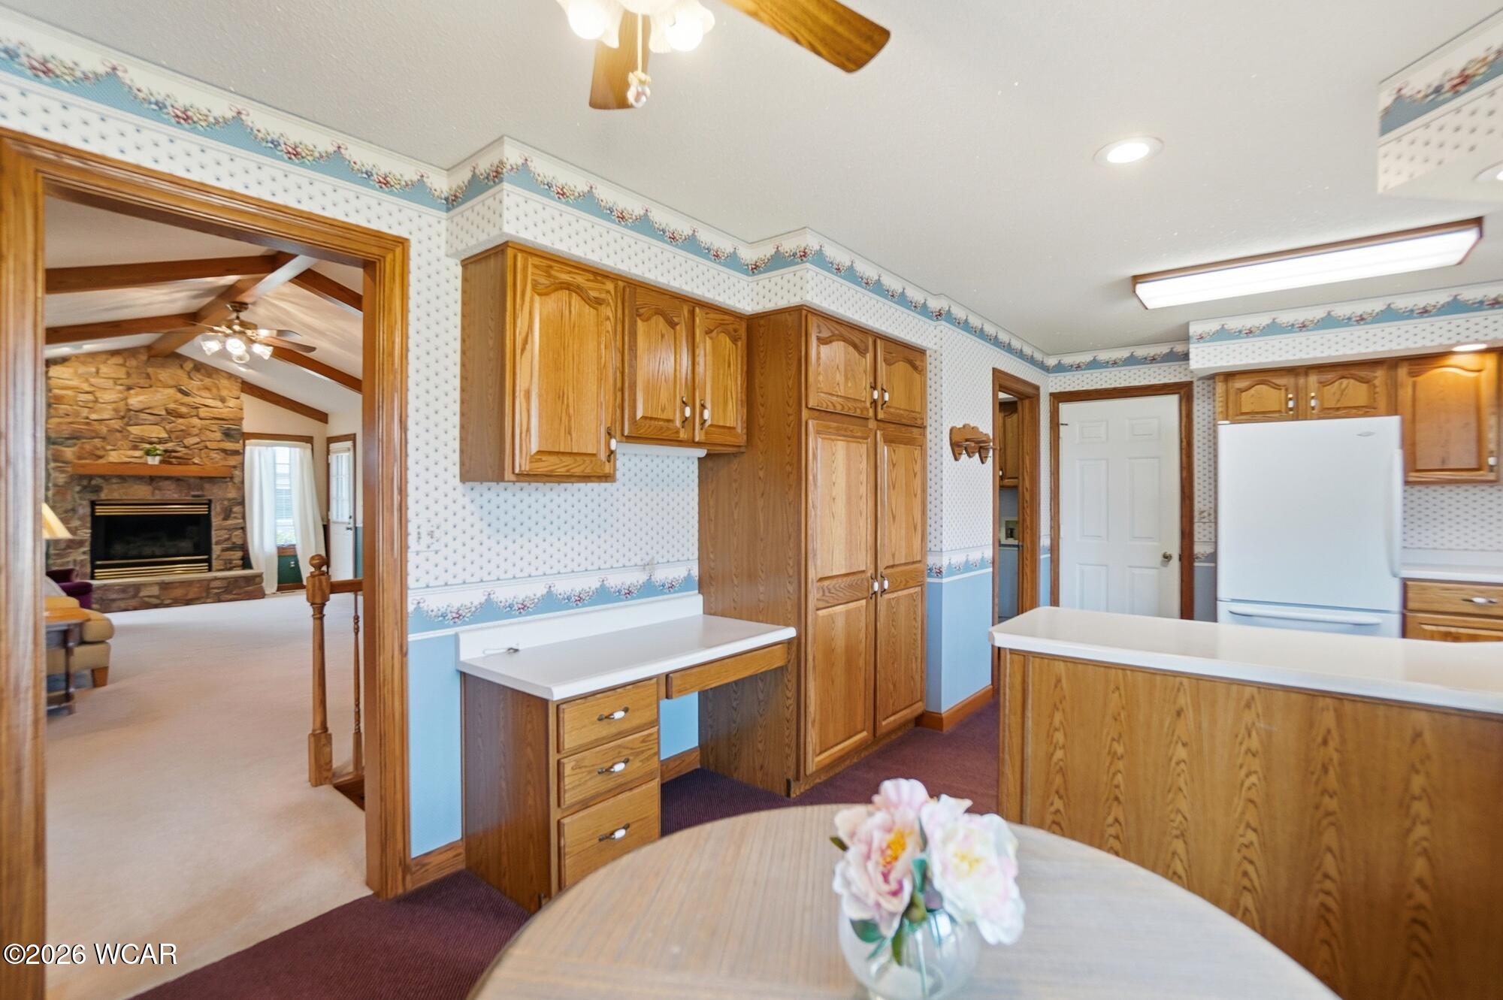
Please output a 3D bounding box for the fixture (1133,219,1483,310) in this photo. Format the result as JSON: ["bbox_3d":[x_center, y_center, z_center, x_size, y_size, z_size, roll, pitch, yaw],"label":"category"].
[{"bbox_3d":[2.590,-1.116,3.045,1.210,0.080,0.390,0,0,37],"label":"fixture"}]

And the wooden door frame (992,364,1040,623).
[{"bbox_3d":[1.832,0.229,4.411,0.139,2.124,1.015,0,0,40],"label":"wooden door frame"}]

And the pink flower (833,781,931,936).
[{"bbox_3d":[0.143,0.394,0.690,0.105,0.155,0.105,0,0,-24],"label":"pink flower"}]

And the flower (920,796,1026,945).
[{"bbox_3d":[0.223,0.372,0.635,0.105,0.130,0.095,0,0,9],"label":"flower"}]

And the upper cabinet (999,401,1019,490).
[{"bbox_3d":[2.237,-0.479,5.536,0.716,0.746,0.328,0,0,40],"label":"upper cabinet"}]

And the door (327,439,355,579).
[{"bbox_3d":[-5.570,0.234,8.500,0.790,2.050,0.050,0,0,39],"label":"door"}]

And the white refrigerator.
[{"bbox_3d":[3.325,0.419,3.787,0.755,1.725,0.770,0,0,39],"label":"white refrigerator"}]

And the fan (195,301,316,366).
[{"bbox_3d":[-4.800,-1.570,5.880,1.120,0.580,1.120,0,0,-35],"label":"fan"}]

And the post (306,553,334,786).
[{"bbox_3d":[-1.985,0.770,2.880,0.090,1.055,0.090,0,0,37],"label":"post"}]

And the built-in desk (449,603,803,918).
[{"bbox_3d":[-0.422,0.881,2.465,0.569,0.822,1.189,0,0,40],"label":"built-in desk"}]

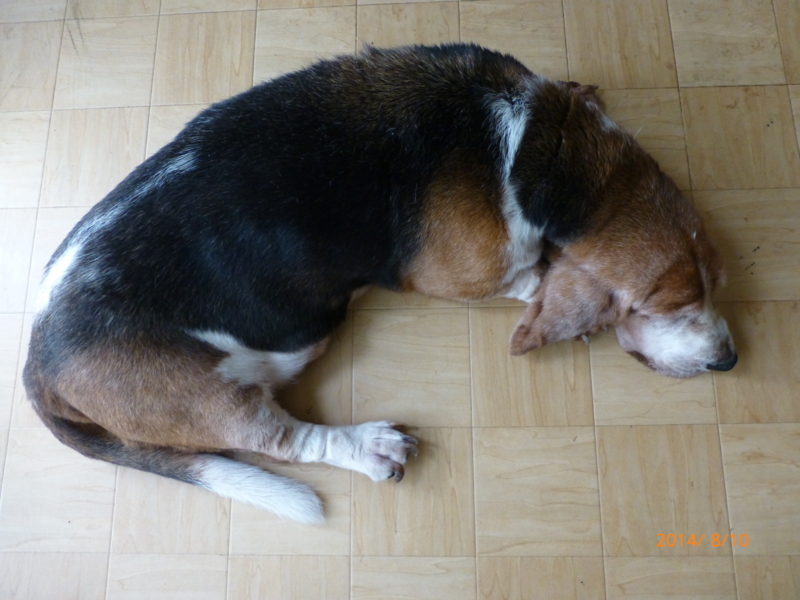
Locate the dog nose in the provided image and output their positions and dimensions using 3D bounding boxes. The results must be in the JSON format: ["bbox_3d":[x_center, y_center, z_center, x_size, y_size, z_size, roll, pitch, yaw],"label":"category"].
[{"bbox_3d":[0.390,0.075,0.672,0.038,0.032,0.022,-16,80,-43],"label":"dog nose"}]

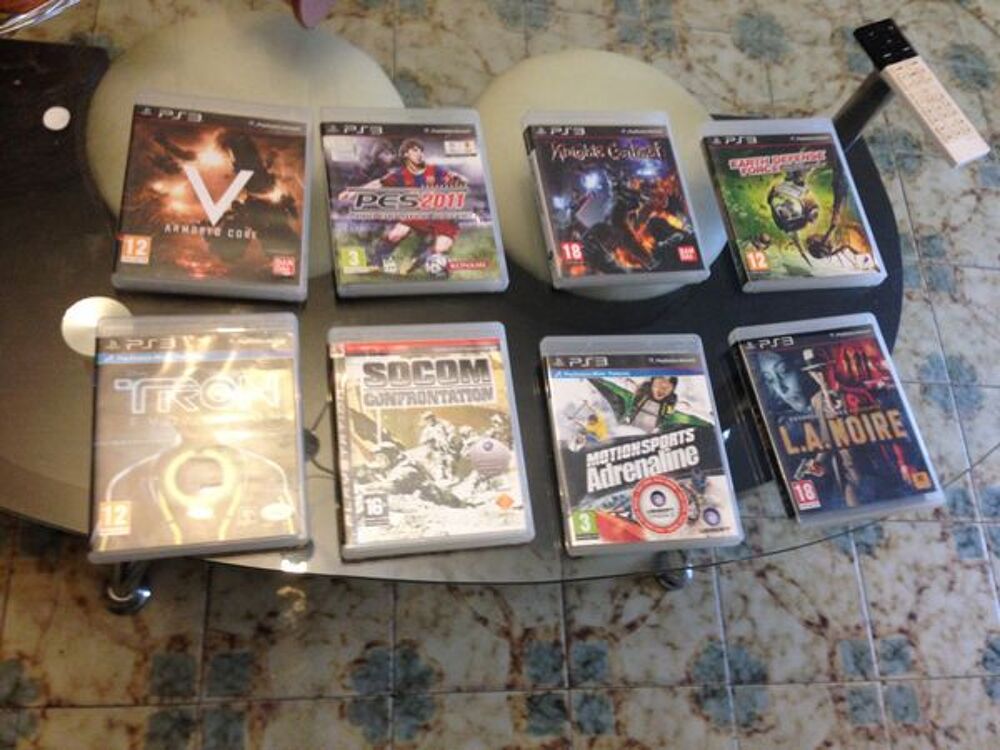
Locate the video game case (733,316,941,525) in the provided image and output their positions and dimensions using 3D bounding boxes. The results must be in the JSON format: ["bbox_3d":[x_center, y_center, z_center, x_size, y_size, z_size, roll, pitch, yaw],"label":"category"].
[{"bbox_3d":[0.280,0.032,0.791,0.135,0.015,0.172,-8,70,-17],"label":"video game case"}]

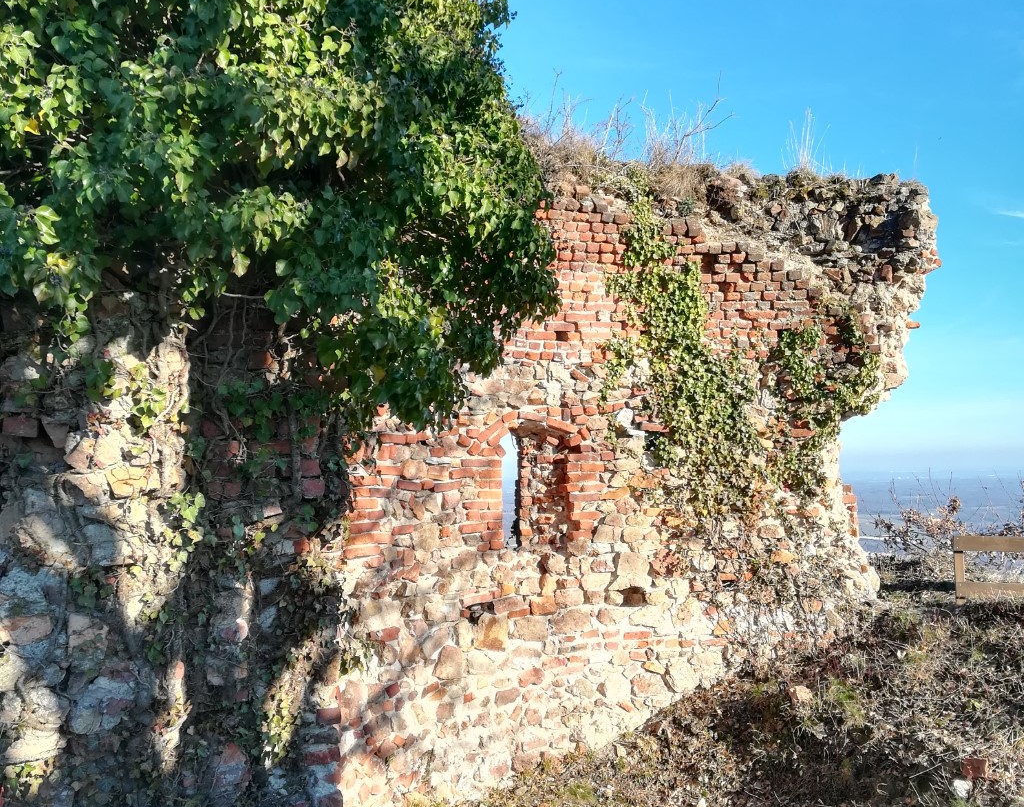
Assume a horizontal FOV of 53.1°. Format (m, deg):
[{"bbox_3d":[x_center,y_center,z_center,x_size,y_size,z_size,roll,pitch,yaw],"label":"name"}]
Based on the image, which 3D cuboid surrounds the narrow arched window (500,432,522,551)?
[{"bbox_3d":[-0.009,0.737,8.700,0.200,0.980,0.150,1,-4,-22],"label":"narrow arched window"}]

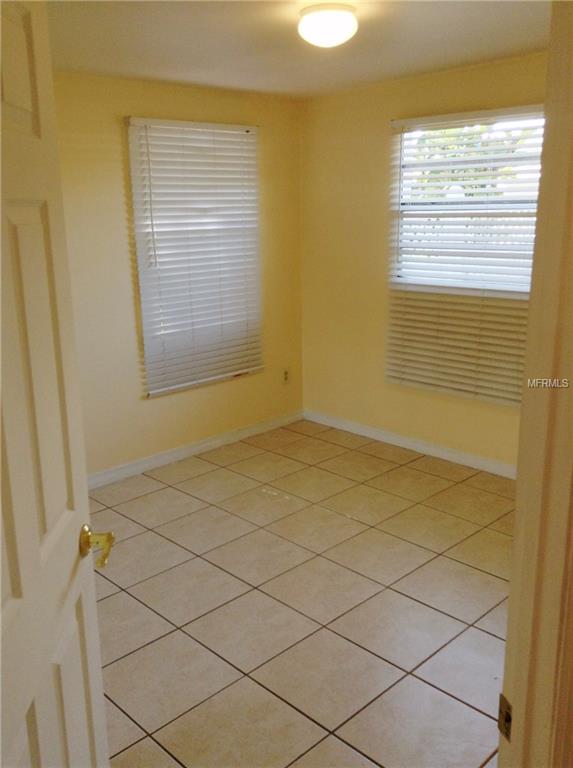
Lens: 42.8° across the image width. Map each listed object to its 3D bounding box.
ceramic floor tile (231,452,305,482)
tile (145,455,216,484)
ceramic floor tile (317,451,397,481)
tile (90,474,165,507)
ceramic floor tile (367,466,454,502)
[{"bbox_3d":[-0.118,0.532,4.649,0.407,0.010,0.407,-15,21,-42],"label":"ceramic floor tile"},{"bbox_3d":[-0.652,0.543,4.546,0.403,0.010,0.277,-15,21,-42],"label":"tile"},{"bbox_3d":[0.452,0.517,4.566,0.402,0.010,0.402,-15,21,-42],"label":"ceramic floor tile"},{"bbox_3d":[-0.943,0.635,4.332,0.407,0.010,0.290,-15,21,-42],"label":"tile"},{"bbox_3d":[0.738,0.596,4.350,0.407,0.010,0.407,-15,21,-42],"label":"ceramic floor tile"}]

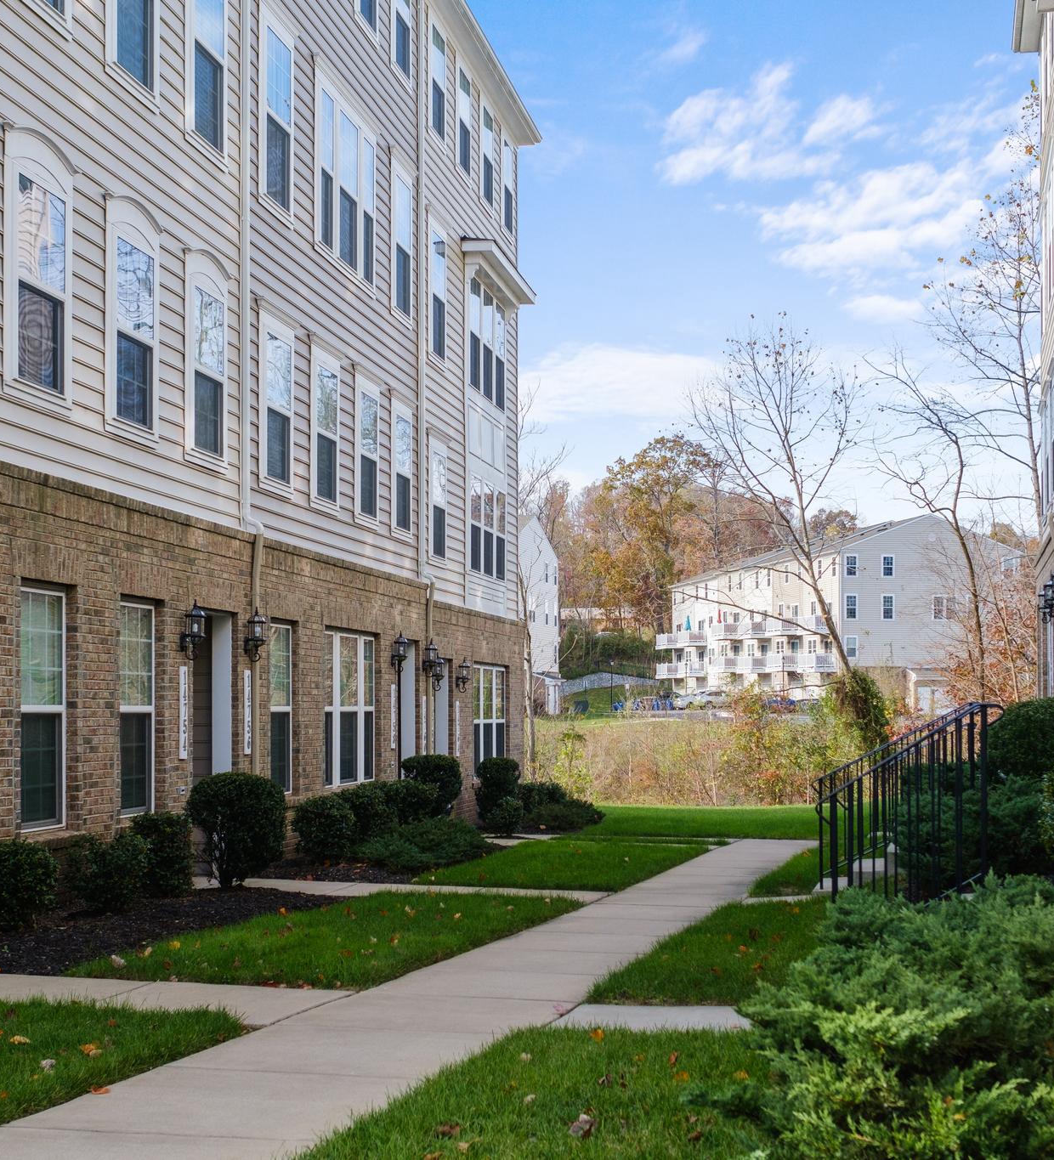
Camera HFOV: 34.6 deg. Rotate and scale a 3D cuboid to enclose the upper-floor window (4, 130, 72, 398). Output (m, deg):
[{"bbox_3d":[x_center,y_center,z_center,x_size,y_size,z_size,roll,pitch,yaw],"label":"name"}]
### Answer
[{"bbox_3d":[-3.502,-2.201,12.160,0.110,1.737,1.007,0,-2,11],"label":"upper-floor window"}]

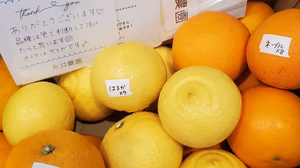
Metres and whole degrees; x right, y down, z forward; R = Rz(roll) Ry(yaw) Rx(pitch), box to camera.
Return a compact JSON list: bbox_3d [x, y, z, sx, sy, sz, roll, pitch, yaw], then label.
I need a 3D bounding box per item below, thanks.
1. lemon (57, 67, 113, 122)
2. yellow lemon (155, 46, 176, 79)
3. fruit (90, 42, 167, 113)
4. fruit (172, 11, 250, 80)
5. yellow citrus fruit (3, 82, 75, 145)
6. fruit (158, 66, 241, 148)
[{"bbox_3d":[-0.074,0.007,0.378,0.081,0.081,0.081,0,71,3],"label":"lemon"},{"bbox_3d":[0.015,-0.009,0.370,0.076,0.075,0.075,0,71,3],"label":"yellow lemon"},{"bbox_3d":[-0.020,-0.006,0.297,0.075,0.072,0.068,0,71,3],"label":"fruit"},{"bbox_3d":[0.065,-0.038,0.320,0.081,0.078,0.075,0,71,3],"label":"fruit"},{"bbox_3d":[-0.123,0.035,0.337,0.075,0.074,0.073,0,71,3],"label":"yellow citrus fruit"},{"bbox_3d":[0.047,0.022,0.289,0.078,0.078,0.078,0,71,3],"label":"fruit"}]

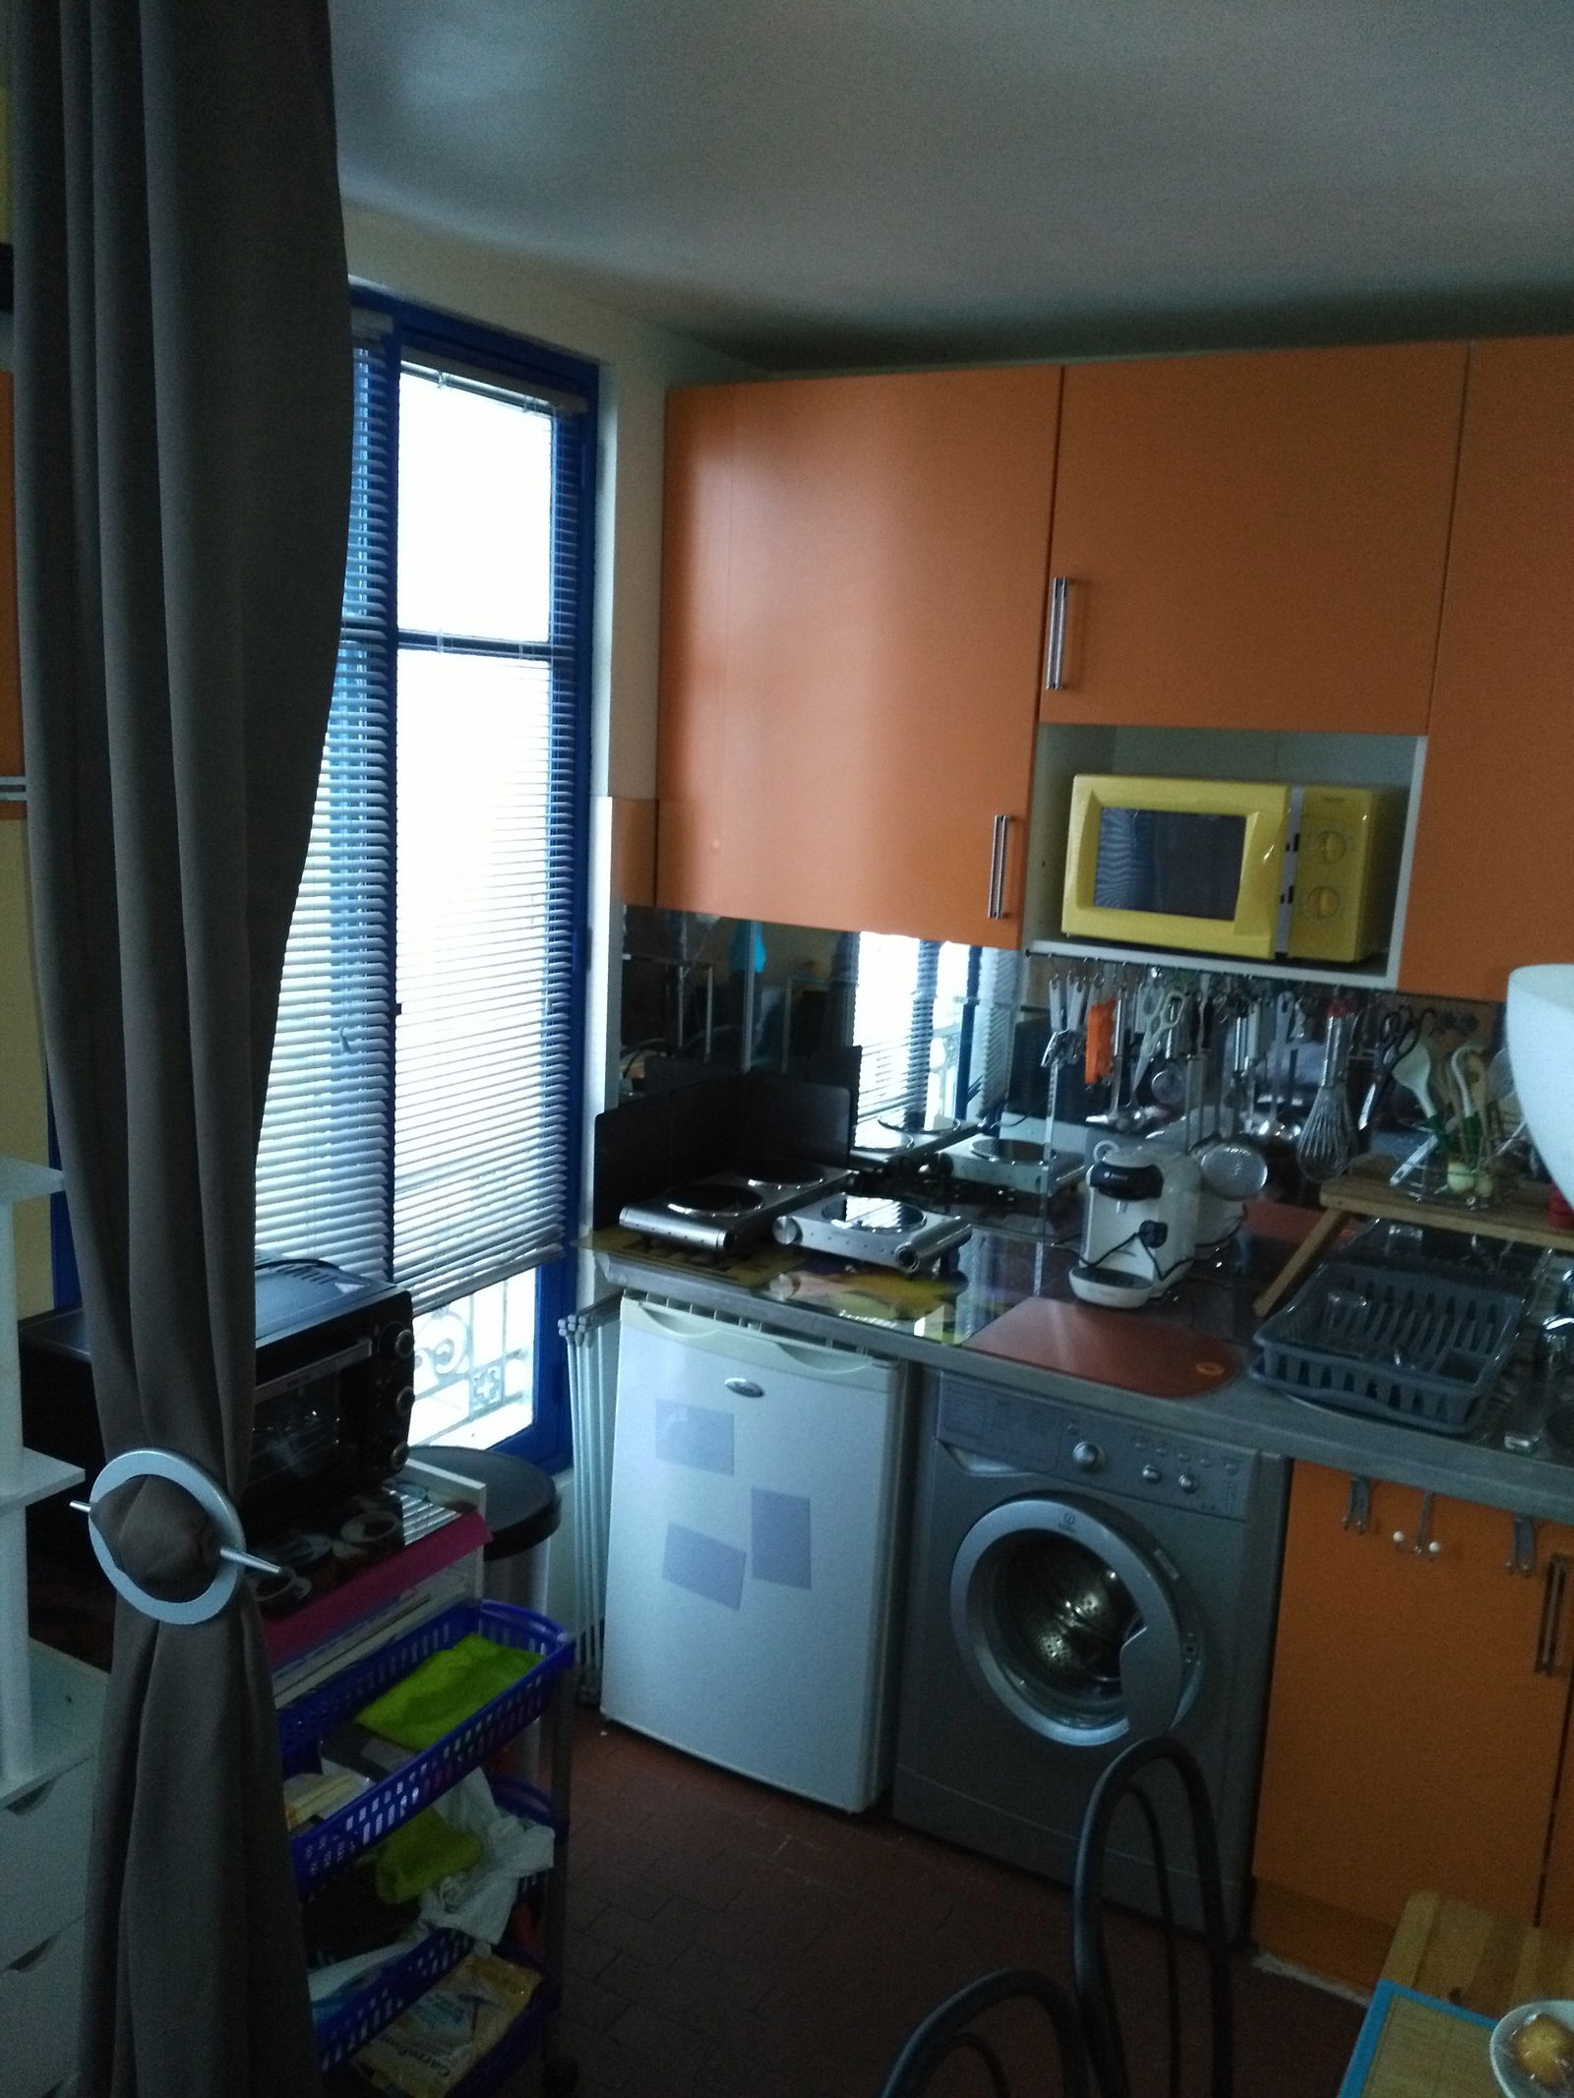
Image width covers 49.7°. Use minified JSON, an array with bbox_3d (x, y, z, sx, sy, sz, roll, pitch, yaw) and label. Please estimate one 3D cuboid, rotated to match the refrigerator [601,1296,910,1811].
[{"bbox_3d":[0.053,0.842,3.187,0.545,0.840,0.580,9,12,28],"label":"refrigerator"}]

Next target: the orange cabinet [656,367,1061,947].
[{"bbox_3d":[0.180,-0.690,3.071,0.735,0.923,0.380,9,12,28],"label":"orange cabinet"}]

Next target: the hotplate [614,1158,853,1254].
[{"bbox_3d":[-0.091,0.305,3.264,0.240,0.083,0.510,9,12,28],"label":"hotplate"}]

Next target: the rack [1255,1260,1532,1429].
[{"bbox_3d":[0.926,0.464,2.619,0.325,0.105,0.475,9,12,28],"label":"rack"}]

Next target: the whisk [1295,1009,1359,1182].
[{"bbox_3d":[0.925,0.076,2.910,0.076,0.311,0.076,9,12,28],"label":"whisk"}]

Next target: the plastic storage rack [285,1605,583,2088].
[{"bbox_3d":[-0.511,1.109,2.075,0.190,0.665,0.560,9,12,30],"label":"plastic storage rack"}]

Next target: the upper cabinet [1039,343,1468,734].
[{"bbox_3d":[0.772,-0.786,2.721,0.599,0.548,0.380,9,12,28],"label":"upper cabinet"}]

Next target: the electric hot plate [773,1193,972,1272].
[{"bbox_3d":[0.150,0.345,3.106,0.290,0.085,0.260,9,12,28],"label":"electric hot plate"}]

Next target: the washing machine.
[{"bbox_3d":[0.584,0.922,2.922,0.595,0.830,0.560,9,12,28],"label":"washing machine"}]

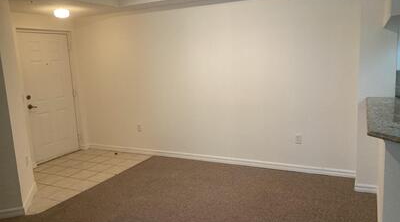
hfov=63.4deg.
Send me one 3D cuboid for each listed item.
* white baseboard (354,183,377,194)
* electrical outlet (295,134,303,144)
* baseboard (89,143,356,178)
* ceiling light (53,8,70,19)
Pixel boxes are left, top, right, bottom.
[{"bbox_3d":[1.824,0.854,3.560,0.212,0.086,0.018,2,11,26],"label":"white baseboard"},{"bbox_3d":[1.278,0.355,4.195,0.075,0.120,0.010,2,11,26],"label":"electrical outlet"},{"bbox_3d":[-0.045,0.717,4.916,4.346,0.086,0.018,2,11,26],"label":"baseboard"},{"bbox_3d":[-1.955,-1.372,4.582,0.230,0.110,0.230,2,11,26],"label":"ceiling light"}]

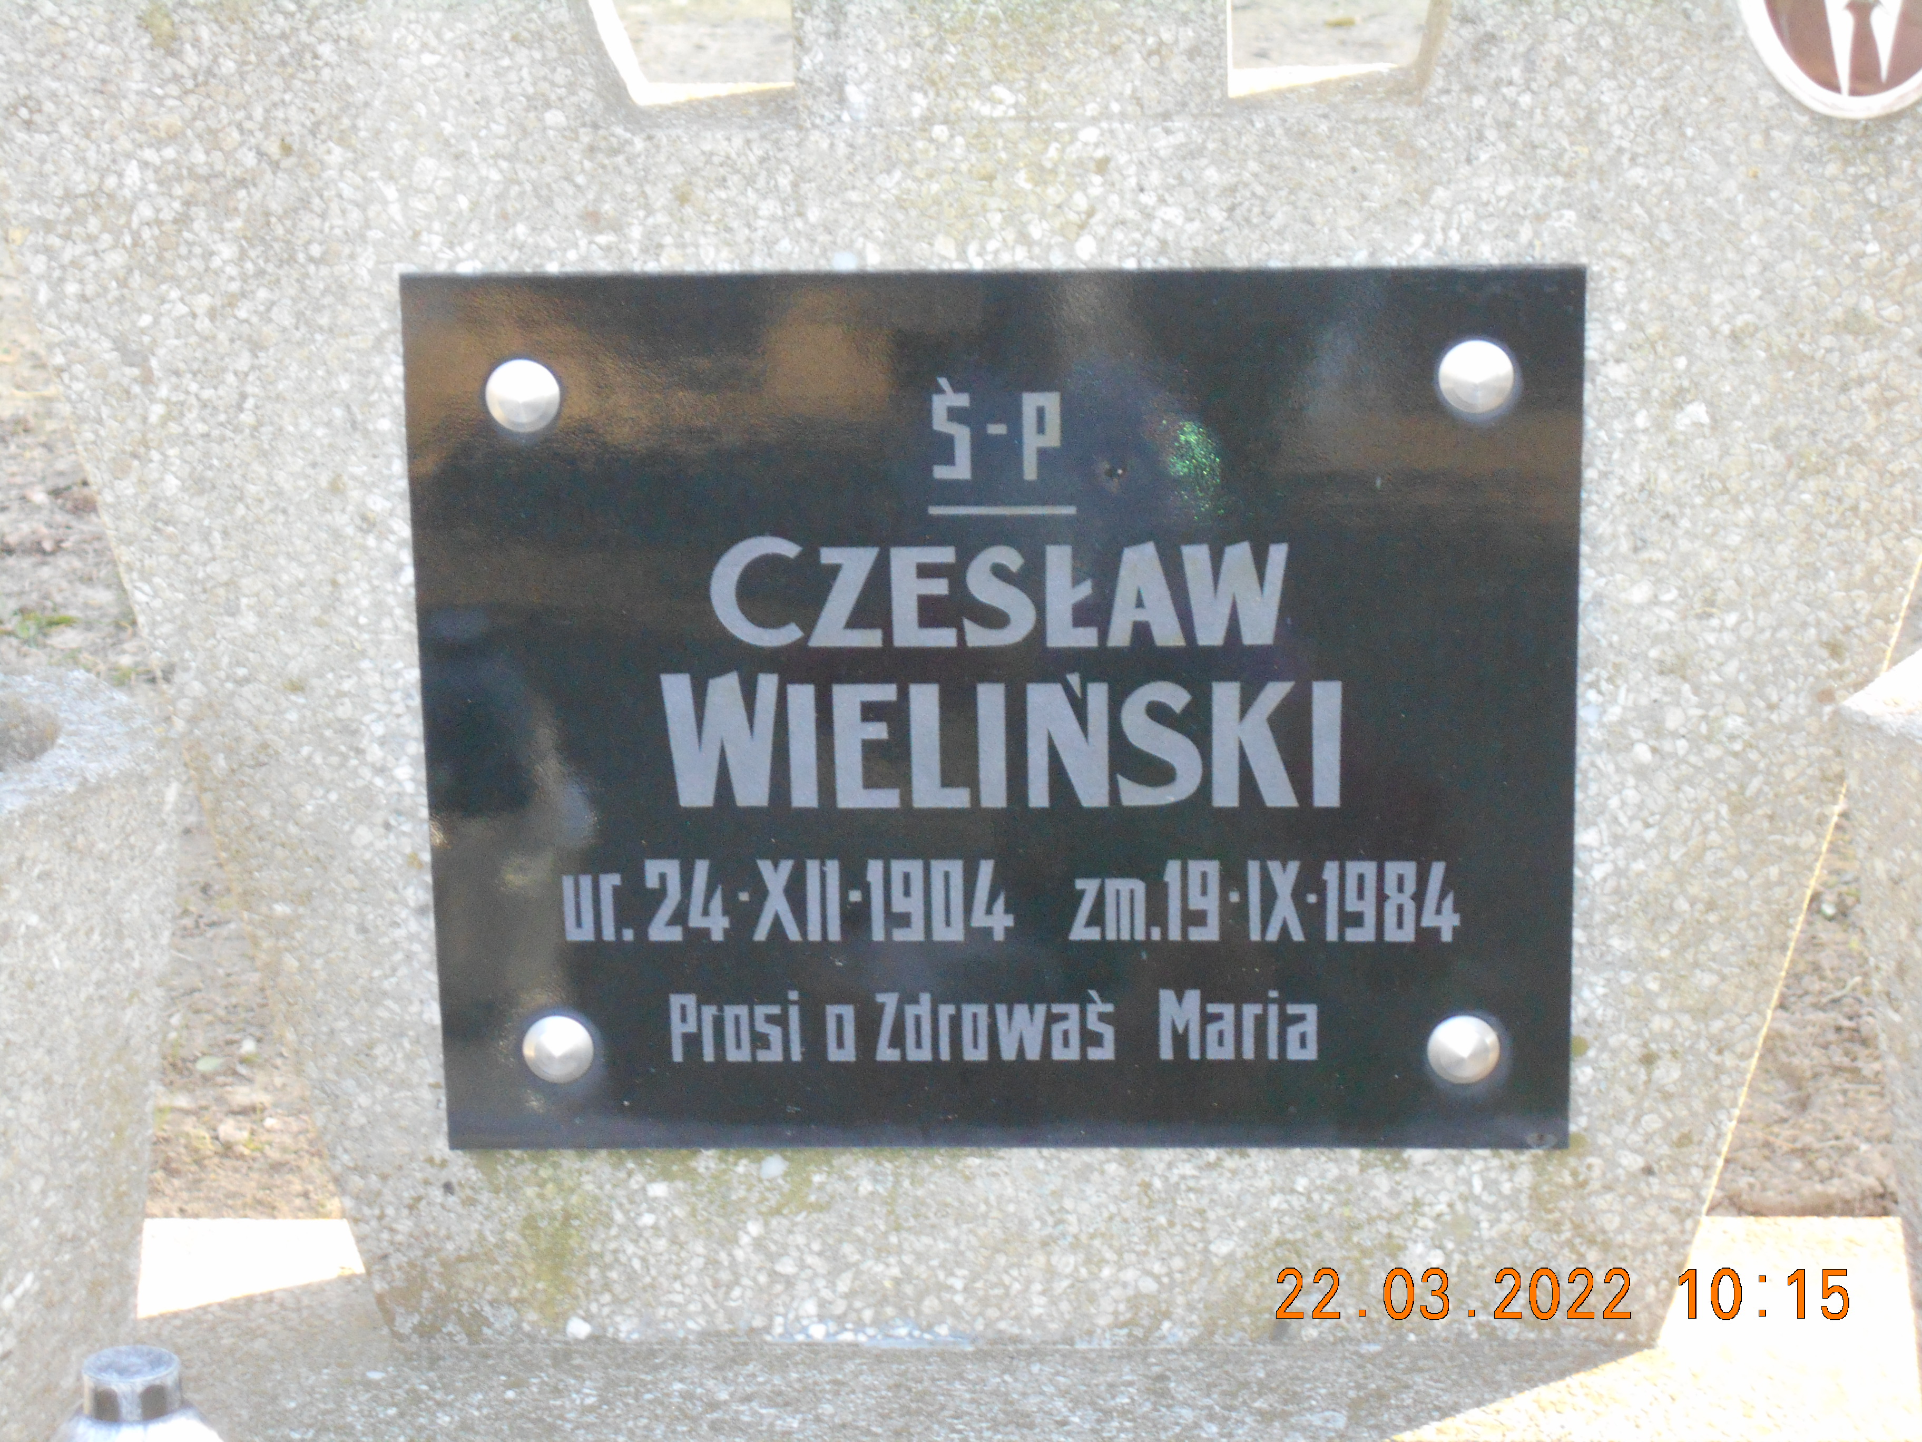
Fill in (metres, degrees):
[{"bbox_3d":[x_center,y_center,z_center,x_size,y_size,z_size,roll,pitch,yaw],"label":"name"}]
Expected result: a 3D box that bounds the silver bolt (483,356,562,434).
[{"bbox_3d":[-0.157,-0.116,1.962,0.026,0.026,0.009,0,21,3],"label":"silver bolt"}]

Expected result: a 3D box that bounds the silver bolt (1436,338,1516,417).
[{"bbox_3d":[0.182,-0.121,1.945,0.026,0.026,0.009,0,21,3],"label":"silver bolt"}]

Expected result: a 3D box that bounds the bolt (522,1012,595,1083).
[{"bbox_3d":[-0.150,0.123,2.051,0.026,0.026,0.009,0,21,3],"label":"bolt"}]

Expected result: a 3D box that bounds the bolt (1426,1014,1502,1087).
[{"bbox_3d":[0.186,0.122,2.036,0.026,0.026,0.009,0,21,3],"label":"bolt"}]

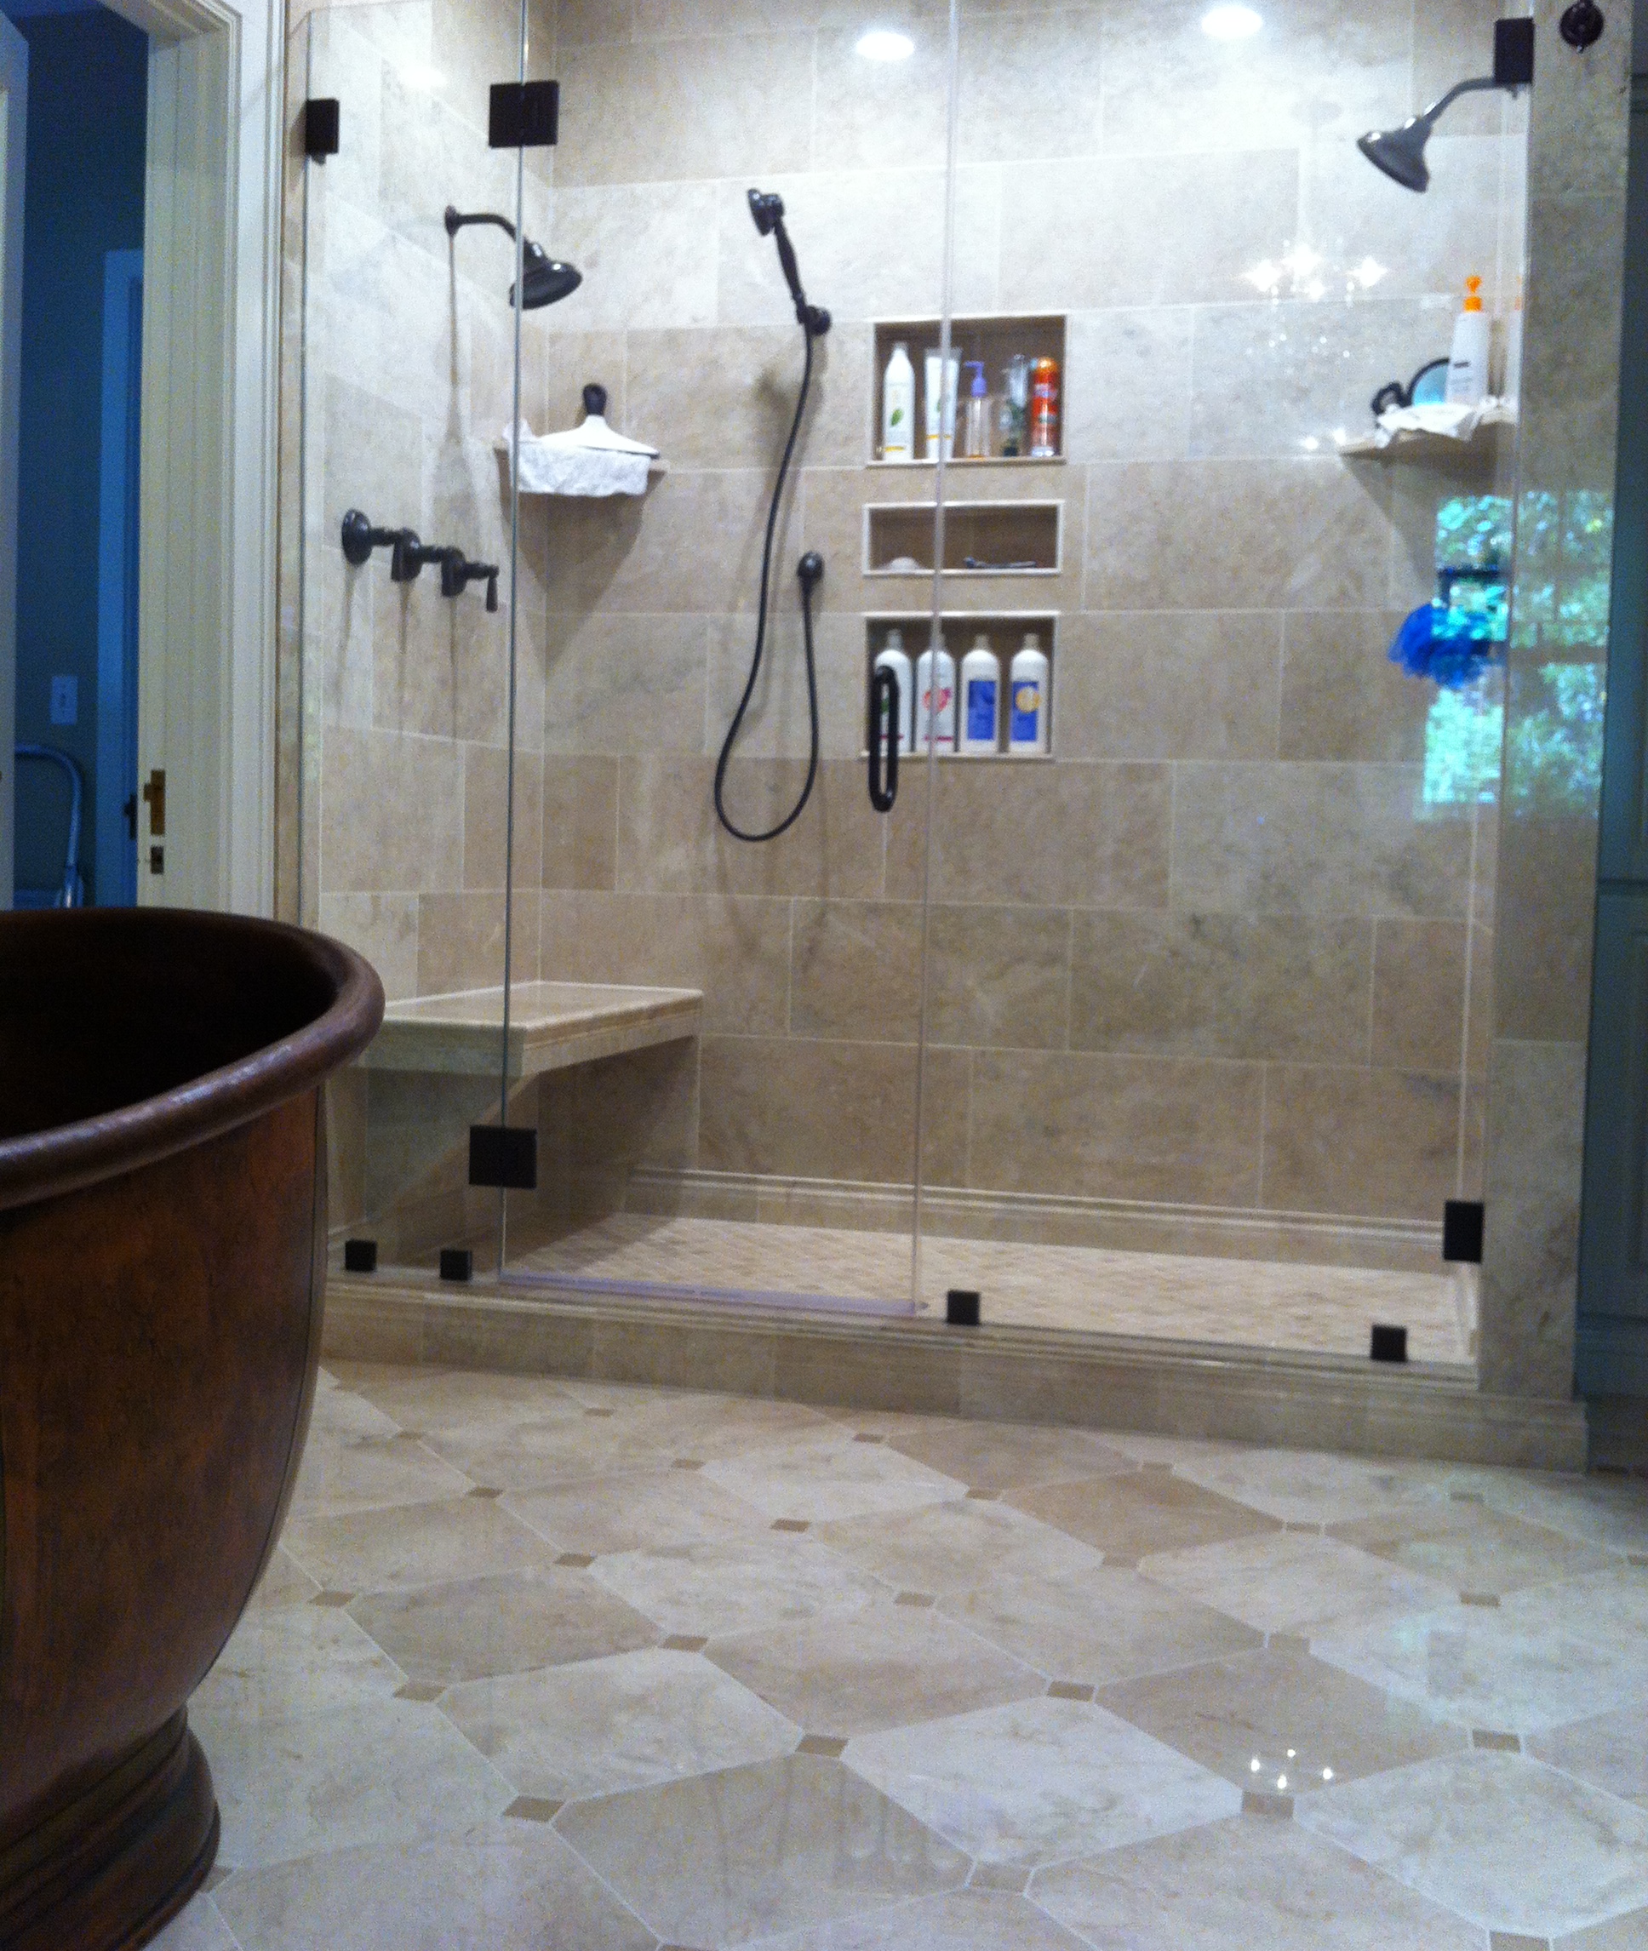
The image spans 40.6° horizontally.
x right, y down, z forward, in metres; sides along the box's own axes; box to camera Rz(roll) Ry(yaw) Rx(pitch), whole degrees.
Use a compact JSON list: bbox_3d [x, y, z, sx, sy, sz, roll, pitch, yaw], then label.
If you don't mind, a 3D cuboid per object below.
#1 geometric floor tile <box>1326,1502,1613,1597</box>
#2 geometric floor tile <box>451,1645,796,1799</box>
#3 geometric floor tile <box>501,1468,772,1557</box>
[{"bbox_3d":[0.848,0.748,2.905,0.305,0.010,0.305,-1,4,-30],"label":"geometric floor tile"},{"bbox_3d":[-0.212,0.764,2.276,0.305,0.010,0.305,-1,4,-30],"label":"geometric floor tile"},{"bbox_3d":[-0.251,0.719,2.975,0.305,0.012,0.305,-1,5,-30],"label":"geometric floor tile"}]

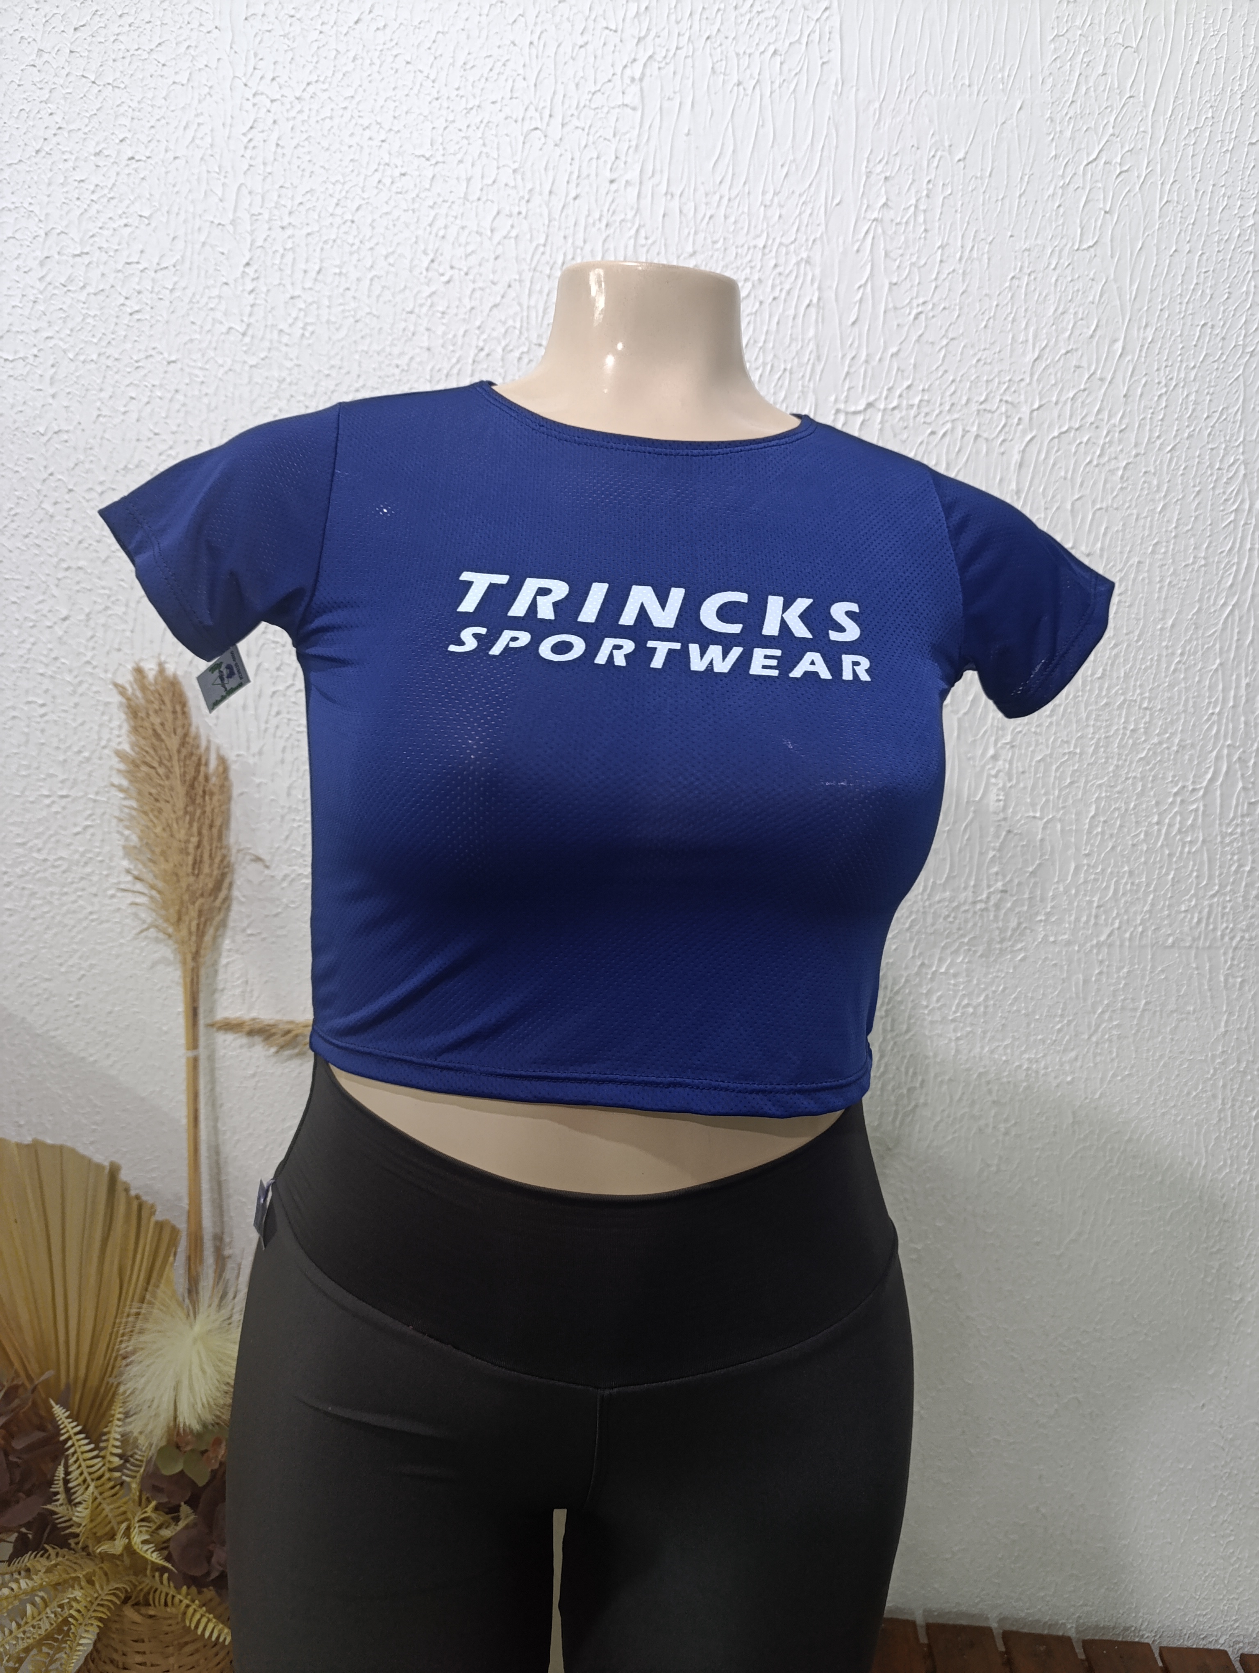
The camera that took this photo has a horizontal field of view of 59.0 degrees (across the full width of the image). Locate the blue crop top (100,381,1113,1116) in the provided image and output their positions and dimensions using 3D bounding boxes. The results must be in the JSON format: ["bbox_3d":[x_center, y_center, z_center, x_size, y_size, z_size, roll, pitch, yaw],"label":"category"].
[{"bbox_3d":[0.007,-0.051,0.665,0.600,0.420,0.270,0,7,-10],"label":"blue crop top"}]

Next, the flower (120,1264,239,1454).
[{"bbox_3d":[-0.458,0.536,1.140,0.135,0.180,0.130,2,7,0],"label":"flower"}]

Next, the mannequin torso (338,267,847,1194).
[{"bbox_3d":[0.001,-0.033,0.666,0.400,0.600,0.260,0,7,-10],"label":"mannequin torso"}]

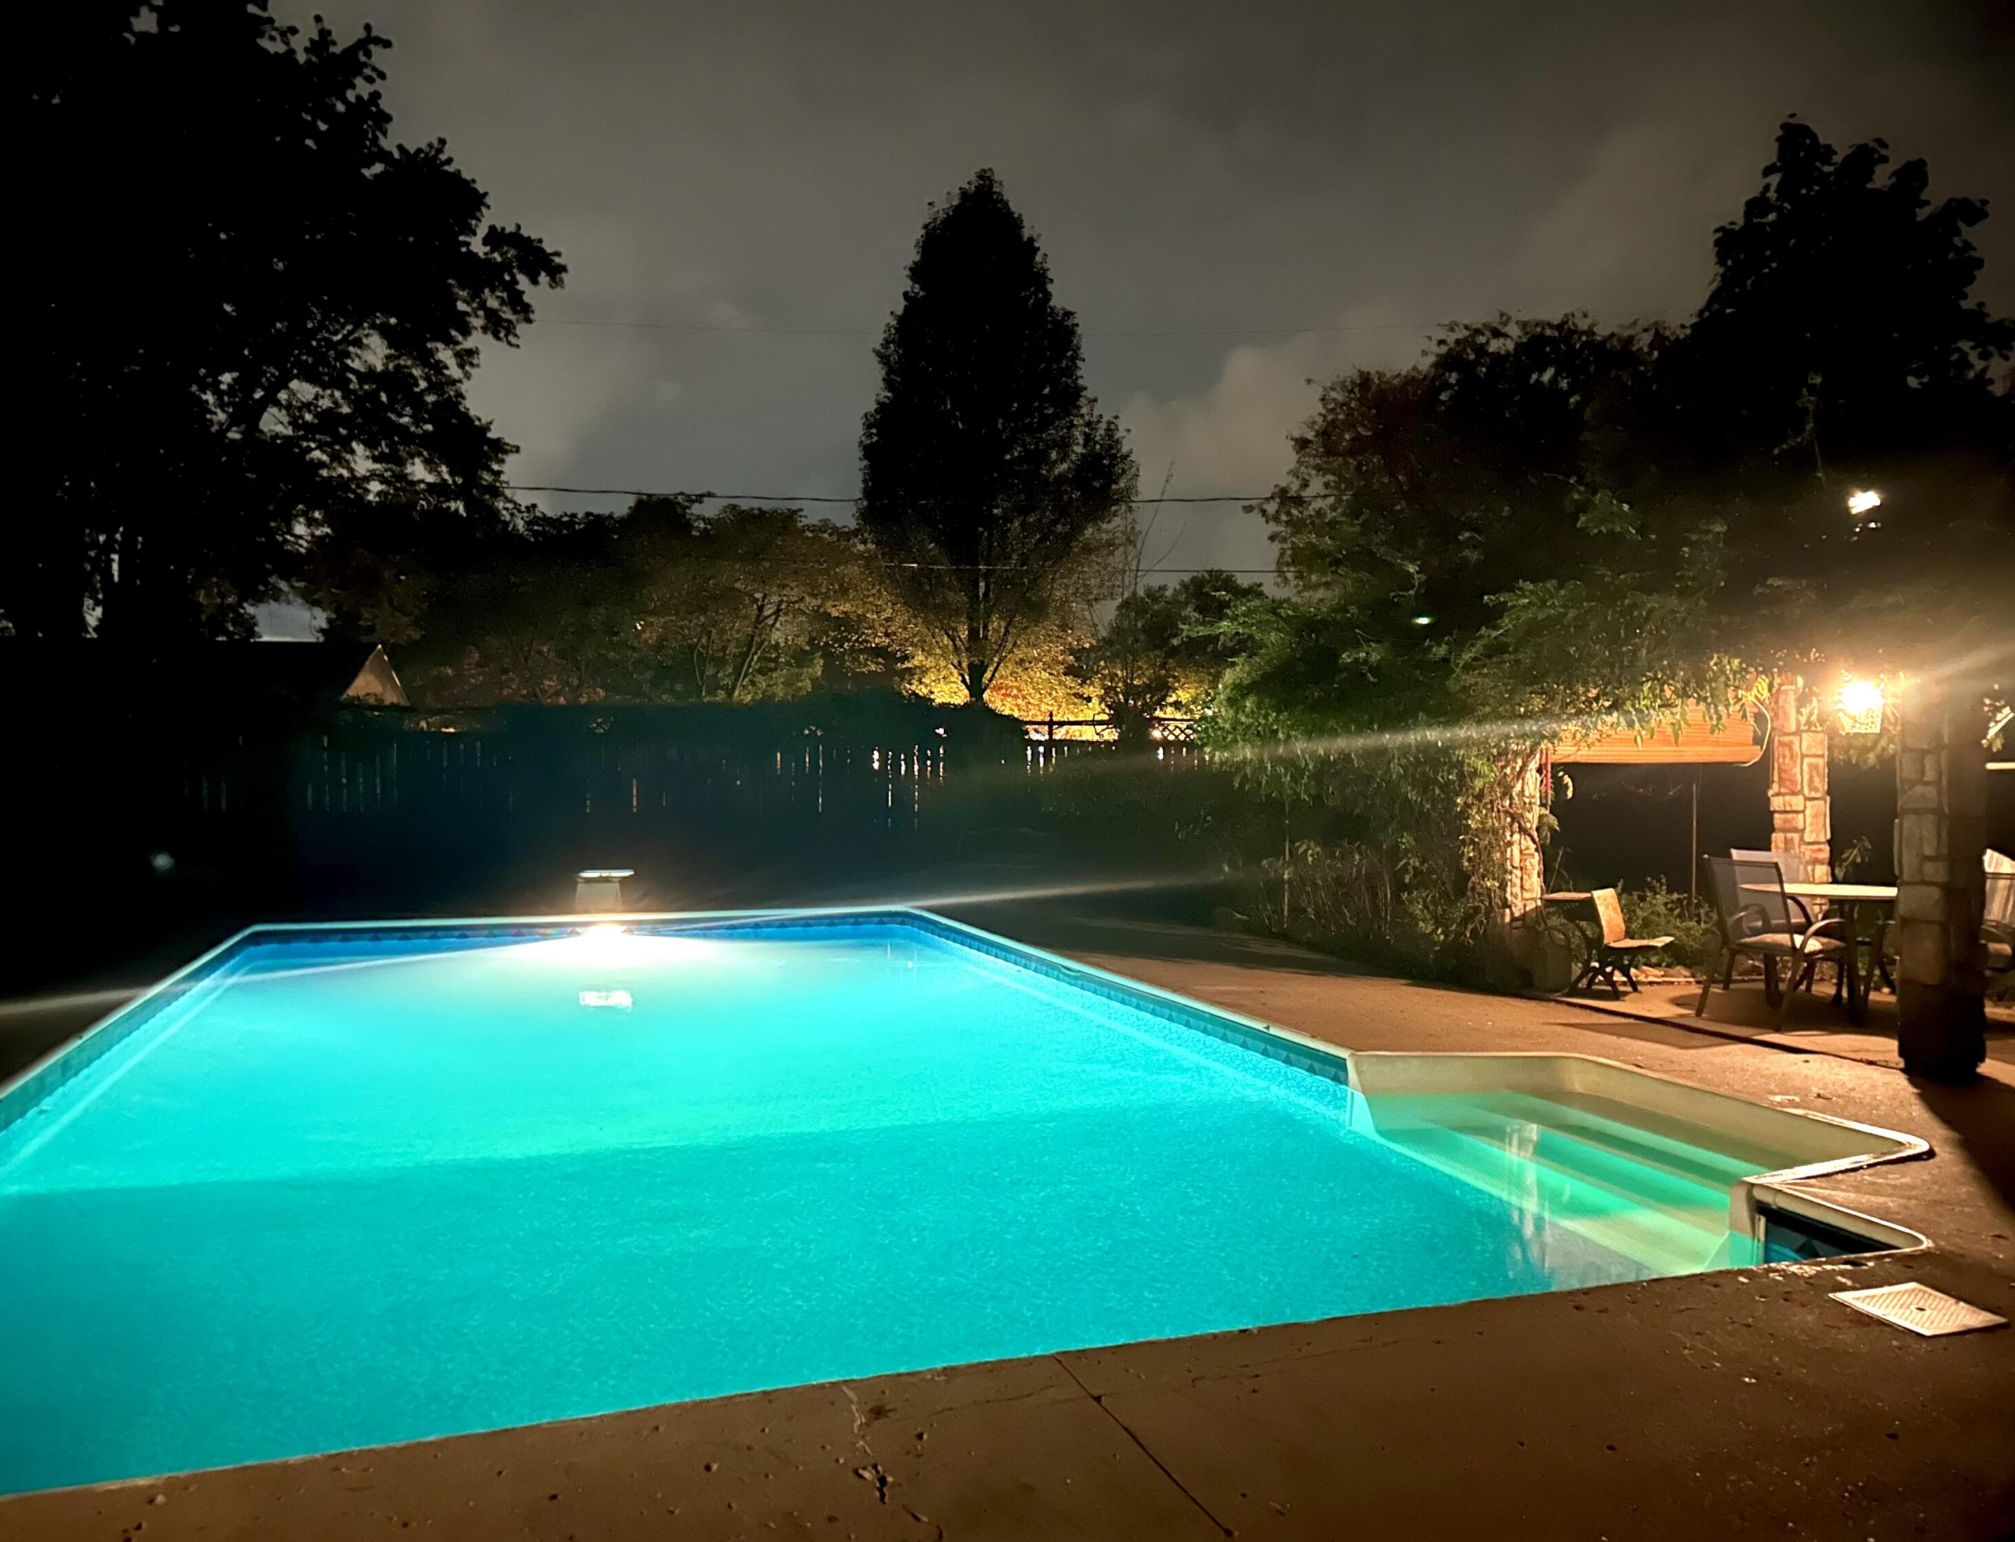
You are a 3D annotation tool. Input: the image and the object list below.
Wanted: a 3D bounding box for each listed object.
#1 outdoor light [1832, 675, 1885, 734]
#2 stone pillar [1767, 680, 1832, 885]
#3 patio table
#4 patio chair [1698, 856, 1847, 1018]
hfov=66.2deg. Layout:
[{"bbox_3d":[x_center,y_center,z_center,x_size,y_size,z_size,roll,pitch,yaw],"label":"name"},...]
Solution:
[{"bbox_3d":[5.126,-0.389,9.292,0.280,0.340,0.280,0,0,29],"label":"outdoor light"},{"bbox_3d":[5.377,0.398,10.473,0.280,2.080,0.280,0,0,-19],"label":"stone pillar"},{"bbox_3d":[5.013,1.077,9.311,1.080,0.730,1.080,0,0,-19],"label":"patio table"},{"bbox_3d":[4.452,0.979,8.943,0.670,0.930,0.600,0,0,-19],"label":"patio chair"}]

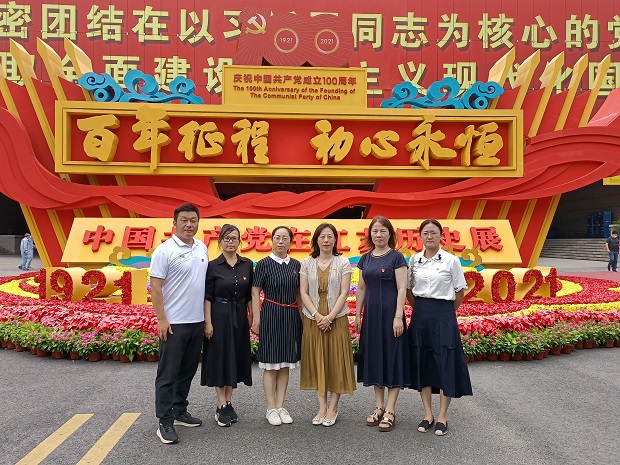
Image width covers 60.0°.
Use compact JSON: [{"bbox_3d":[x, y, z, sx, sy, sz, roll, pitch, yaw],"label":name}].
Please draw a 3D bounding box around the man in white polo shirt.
[{"bbox_3d":[-0.984,0.645,4.050,0.470,1.745,0.420,0,-1,-21],"label":"man in white polo shirt"}]

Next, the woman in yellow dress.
[{"bbox_3d":[0.149,0.720,4.320,0.450,1.600,0.340,0,-1,2],"label":"woman in yellow dress"}]

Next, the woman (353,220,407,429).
[{"bbox_3d":[0.567,0.697,4.230,0.440,1.645,0.340,0,-1,10],"label":"woman"}]

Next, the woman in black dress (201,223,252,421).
[{"bbox_3d":[-0.667,0.728,4.320,0.430,1.585,0.330,0,-1,-16],"label":"woman in black dress"}]

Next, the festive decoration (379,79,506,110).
[{"bbox_3d":[3.773,-3.958,15.300,3.450,0.870,0.550,0,-1,-4],"label":"festive decoration"}]

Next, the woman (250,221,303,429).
[{"bbox_3d":[-0.265,0.735,4.320,0.420,1.570,0.320,0,-1,-7],"label":"woman"}]

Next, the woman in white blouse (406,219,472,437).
[{"bbox_3d":[1.002,0.706,4.140,0.490,1.625,0.360,0,-1,19],"label":"woman in white blouse"}]

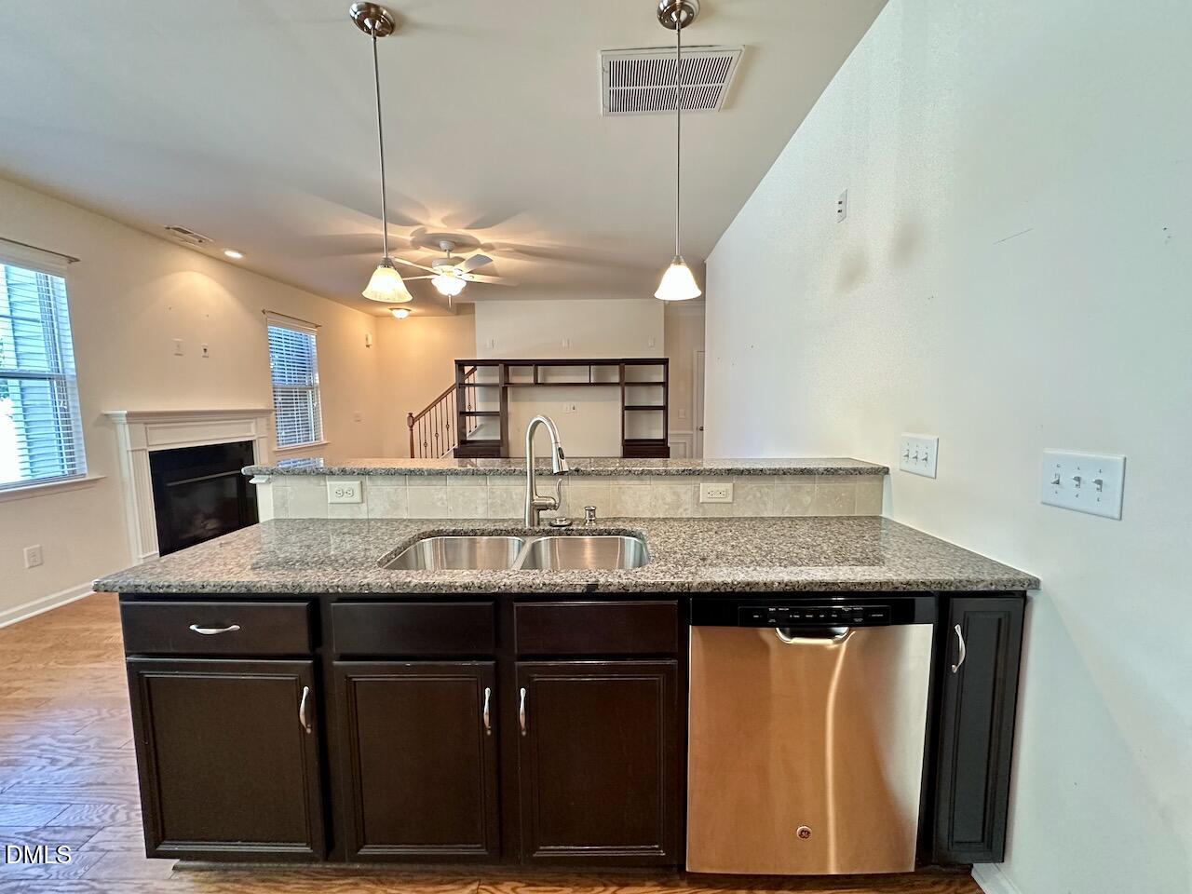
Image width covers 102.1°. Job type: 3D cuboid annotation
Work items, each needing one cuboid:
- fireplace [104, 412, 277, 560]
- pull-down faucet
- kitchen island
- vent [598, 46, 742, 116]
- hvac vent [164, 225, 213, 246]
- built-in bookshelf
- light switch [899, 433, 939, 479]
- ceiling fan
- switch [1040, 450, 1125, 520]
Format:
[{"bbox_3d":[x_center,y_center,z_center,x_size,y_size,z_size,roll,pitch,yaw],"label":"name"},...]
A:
[{"bbox_3d":[-3.588,0.316,4.455,0.198,1.298,1.584,0,5,1],"label":"fireplace"},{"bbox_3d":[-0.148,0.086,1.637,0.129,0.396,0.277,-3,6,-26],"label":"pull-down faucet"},{"bbox_3d":[-0.078,0.748,1.535,2.285,0.905,0.668,0,5,1],"label":"kitchen island"},{"bbox_3d":[0.318,-1.636,2.198,0.586,0.025,0.455,0,5,1],"label":"vent"},{"bbox_3d":[-3.464,-1.777,4.059,0.218,0.025,0.396,0,5,1],"label":"hvac vent"},{"bbox_3d":[-0.441,-0.220,6.594,2.841,1.913,0.475,0,5,1],"label":"built-in bookshelf"},{"bbox_3d":[1.053,0.027,1.589,0.016,0.124,0.176,0,5,1],"label":"light switch"},{"bbox_3d":[-1.336,-1.599,4.361,1.247,0.475,1.247,0,5,1],"label":"ceiling fan"},{"bbox_3d":[1.039,0.077,1.045,0.016,0.124,0.174,0,5,1],"label":"switch"}]

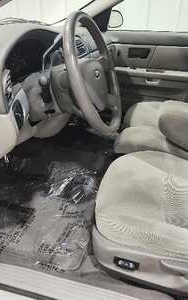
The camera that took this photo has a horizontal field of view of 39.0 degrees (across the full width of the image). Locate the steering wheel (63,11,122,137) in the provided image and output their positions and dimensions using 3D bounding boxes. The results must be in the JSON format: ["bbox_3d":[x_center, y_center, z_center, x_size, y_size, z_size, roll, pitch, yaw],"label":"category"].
[{"bbox_3d":[-0.007,-0.227,0.844,0.100,0.385,0.385,-12,20,22],"label":"steering wheel"}]

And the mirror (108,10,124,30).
[{"bbox_3d":[0.129,-0.960,1.953,0.120,0.145,0.210,9,26,14],"label":"mirror"}]

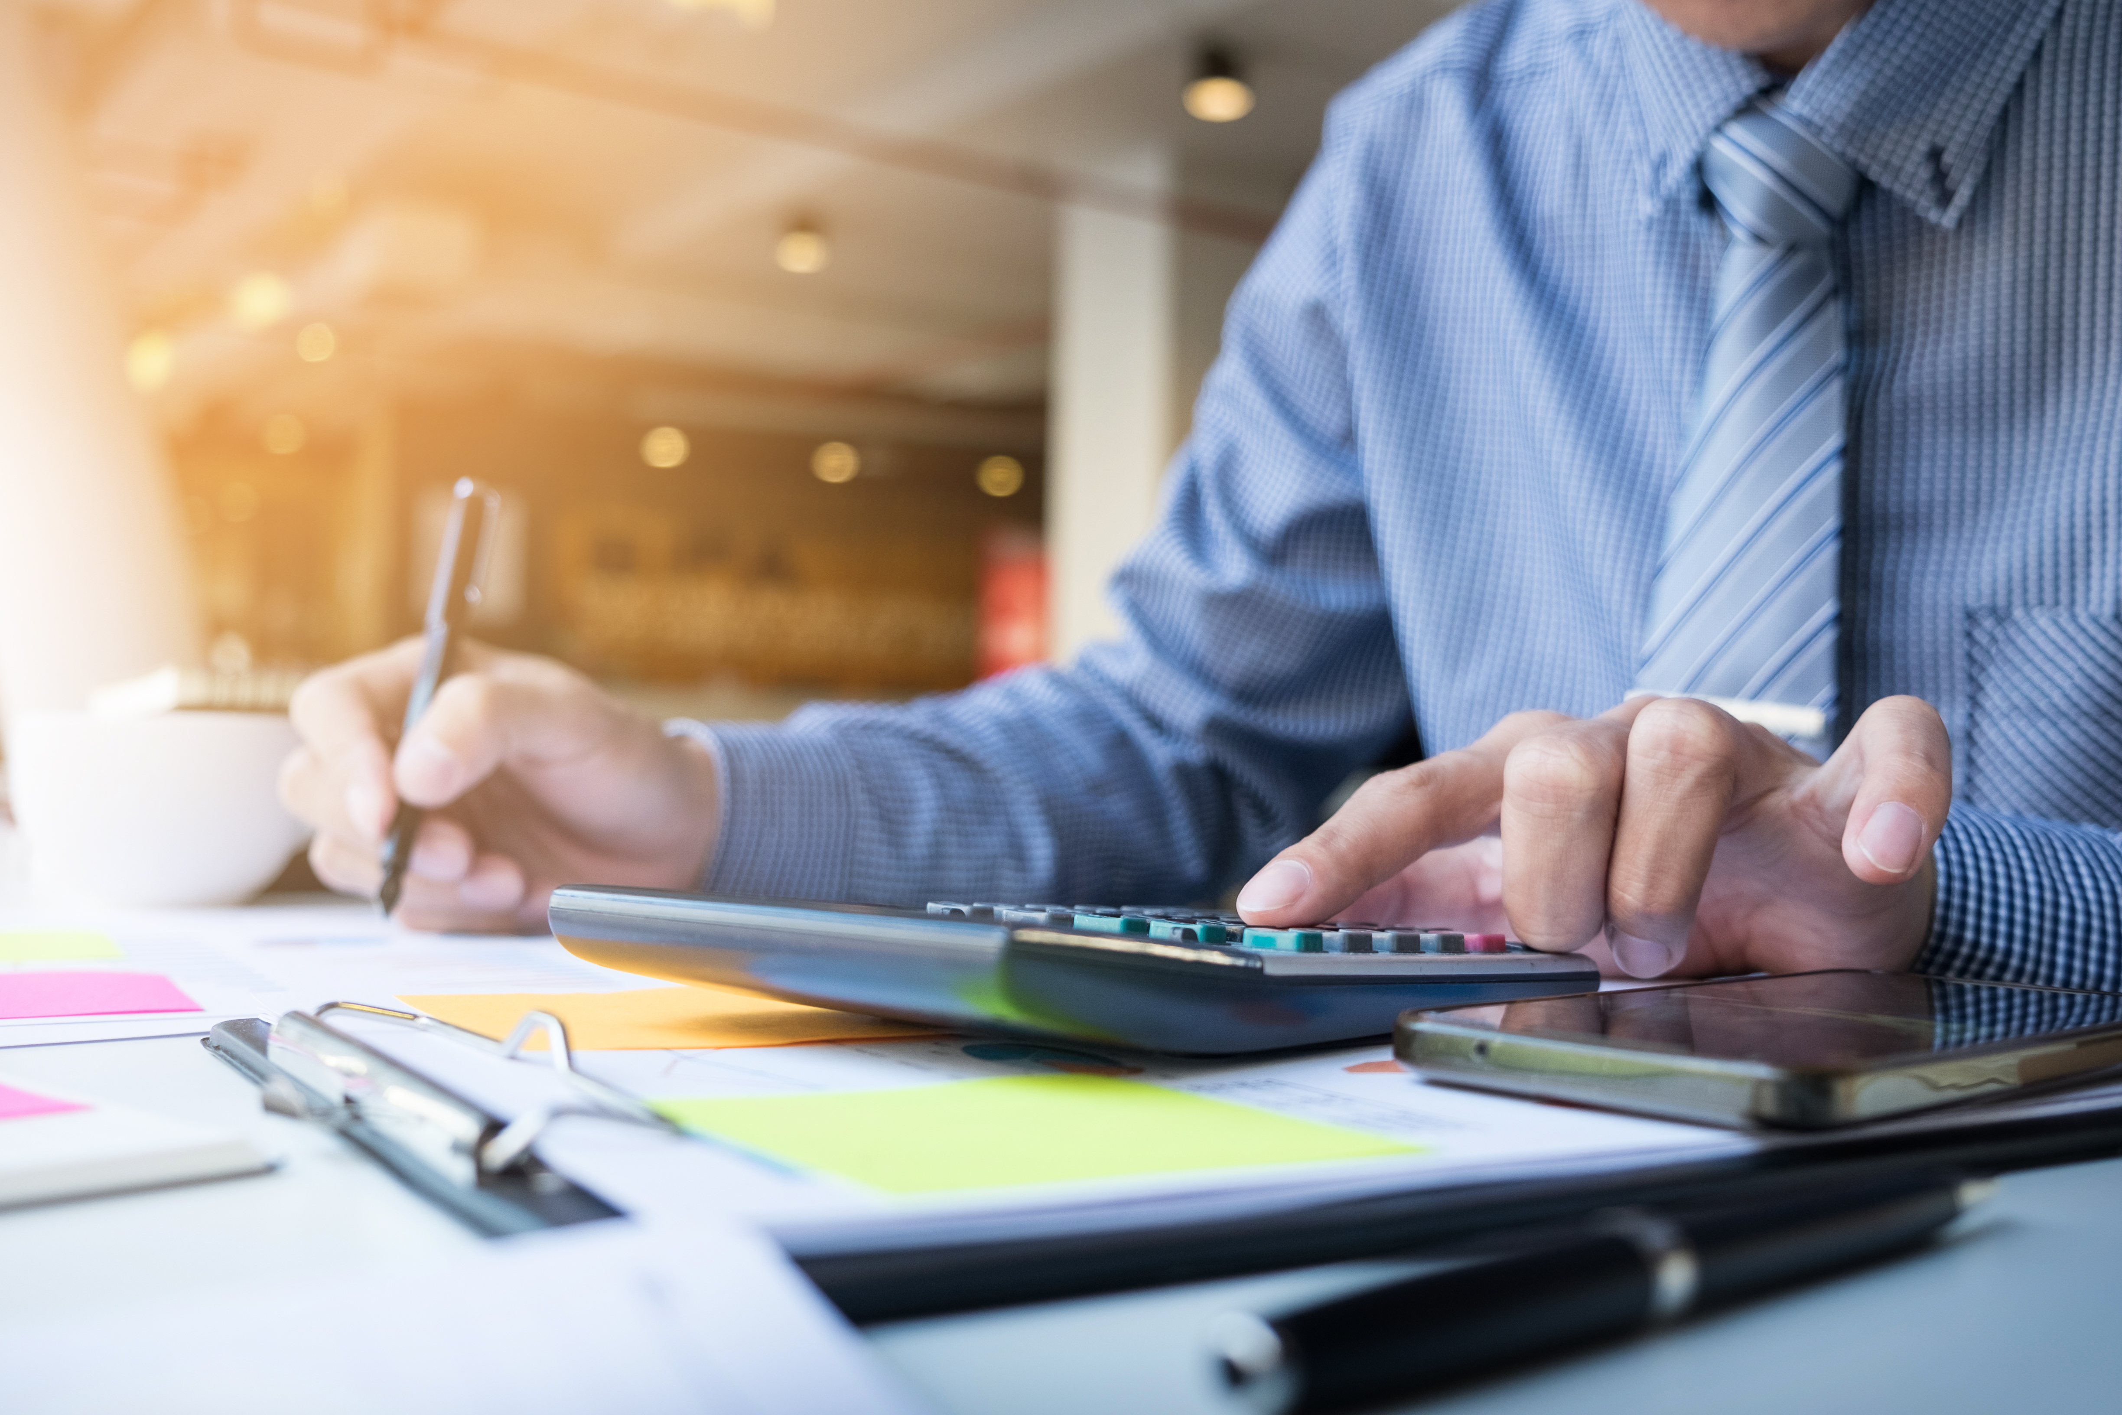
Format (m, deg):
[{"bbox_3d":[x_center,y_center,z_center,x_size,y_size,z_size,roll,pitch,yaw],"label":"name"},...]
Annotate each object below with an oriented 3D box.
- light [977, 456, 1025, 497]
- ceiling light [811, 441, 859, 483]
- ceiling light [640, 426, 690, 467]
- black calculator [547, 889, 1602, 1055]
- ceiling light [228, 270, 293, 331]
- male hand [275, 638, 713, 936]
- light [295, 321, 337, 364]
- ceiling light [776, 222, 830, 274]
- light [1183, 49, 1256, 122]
[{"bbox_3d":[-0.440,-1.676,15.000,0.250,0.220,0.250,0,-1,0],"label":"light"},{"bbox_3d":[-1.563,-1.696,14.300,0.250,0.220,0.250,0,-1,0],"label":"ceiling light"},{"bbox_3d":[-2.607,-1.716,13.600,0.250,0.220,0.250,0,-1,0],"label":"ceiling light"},{"bbox_3d":[0.007,0.046,0.414,0.173,0.026,0.130,1,-1,-45],"label":"black calculator"},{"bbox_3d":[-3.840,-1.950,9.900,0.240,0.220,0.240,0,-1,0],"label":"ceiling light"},{"bbox_3d":[-0.164,0.023,0.600,0.127,0.083,0.095,0,-1,-18],"label":"male hand"},{"bbox_3d":[-3.970,-1.945,11.000,0.190,0.180,0.190,0,-1,0],"label":"light"},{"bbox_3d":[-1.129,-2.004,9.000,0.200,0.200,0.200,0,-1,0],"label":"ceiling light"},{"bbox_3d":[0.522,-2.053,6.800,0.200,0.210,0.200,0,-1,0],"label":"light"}]

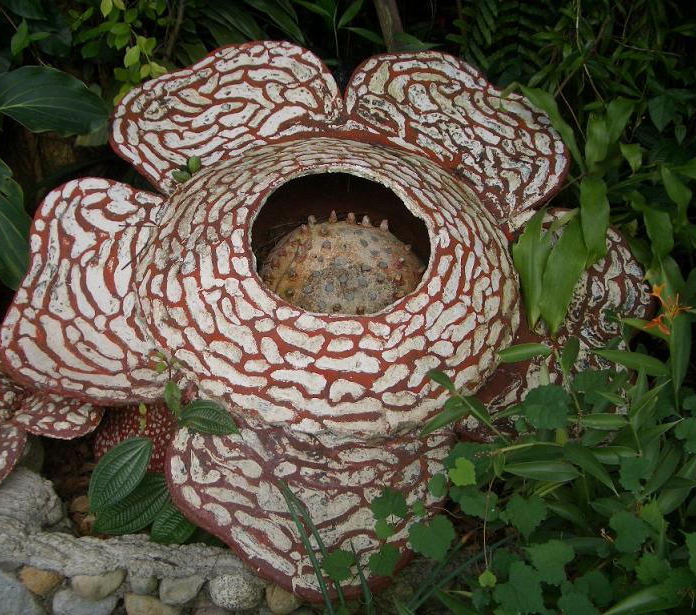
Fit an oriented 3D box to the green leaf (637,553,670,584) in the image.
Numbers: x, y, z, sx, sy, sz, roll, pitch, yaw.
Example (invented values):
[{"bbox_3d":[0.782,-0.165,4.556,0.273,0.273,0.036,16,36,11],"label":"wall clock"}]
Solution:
[{"bbox_3d":[0.450,0.384,1.220,0.048,0.012,0.047,-10,50,7],"label":"green leaf"}]

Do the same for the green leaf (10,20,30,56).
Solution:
[{"bbox_3d":[-0.767,-0.632,1.940,0.035,0.024,0.108,6,70,2],"label":"green leaf"}]

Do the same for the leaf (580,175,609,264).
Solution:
[{"bbox_3d":[0.447,-0.160,1.504,0.049,0.170,0.024,3,-15,1],"label":"leaf"}]

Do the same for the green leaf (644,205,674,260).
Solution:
[{"bbox_3d":[0.587,-0.141,1.584,0.043,0.107,0.020,-19,-15,13],"label":"green leaf"}]

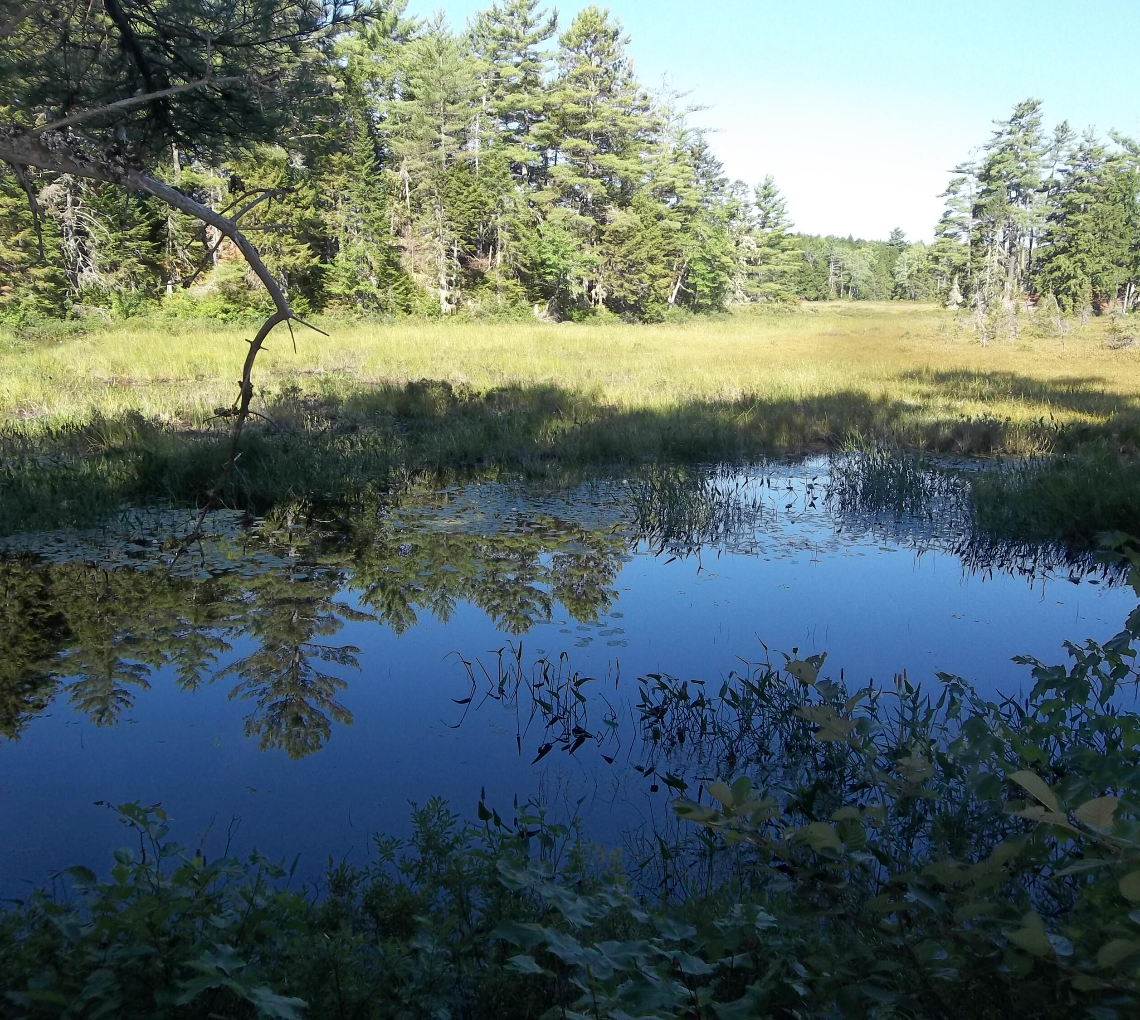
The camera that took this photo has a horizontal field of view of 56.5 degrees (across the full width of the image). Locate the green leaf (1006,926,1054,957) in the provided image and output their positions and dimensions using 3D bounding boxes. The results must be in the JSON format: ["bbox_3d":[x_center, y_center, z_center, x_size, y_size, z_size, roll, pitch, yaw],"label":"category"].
[{"bbox_3d":[0.650,0.610,1.500,0.058,0.018,0.038,24,52,39],"label":"green leaf"}]

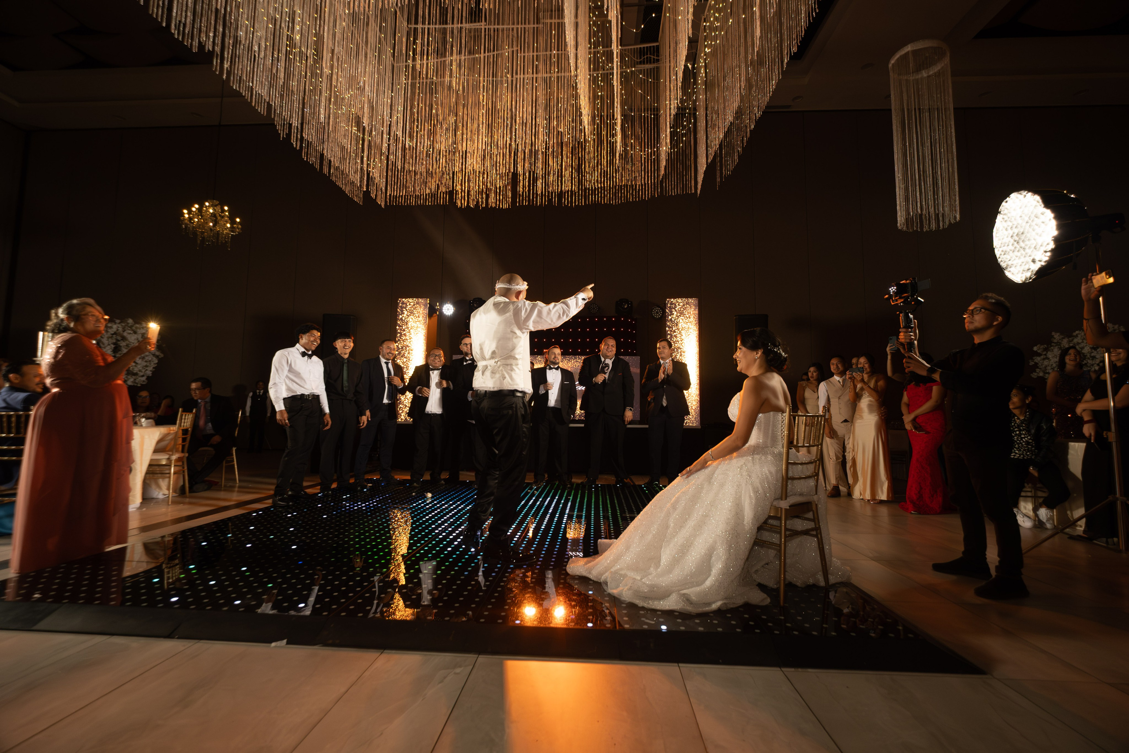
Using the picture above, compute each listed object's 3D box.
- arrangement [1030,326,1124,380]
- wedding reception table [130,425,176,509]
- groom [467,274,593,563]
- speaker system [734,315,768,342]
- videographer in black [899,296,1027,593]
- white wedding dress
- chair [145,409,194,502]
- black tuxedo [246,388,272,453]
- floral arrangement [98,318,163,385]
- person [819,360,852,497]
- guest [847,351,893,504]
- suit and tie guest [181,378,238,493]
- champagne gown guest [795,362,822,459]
[{"bbox_3d":[6.452,-0.282,6.300,0.950,0.720,0.950,-3,-6,44],"label":"arrangement"},{"bbox_3d":[-4.775,0.844,4.889,1.700,0.770,1.700,1,-4,0],"label":"wedding reception table"},{"bbox_3d":[-0.220,0.225,3.373,0.820,1.780,0.620,0,-4,15],"label":"groom"},{"bbox_3d":[2.778,-0.543,7.453,0.440,0.710,0.400,0,-4,9],"label":"speaker system"},{"bbox_3d":[2.280,0.336,2.902,0.650,1.660,0.540,-1,-4,16],"label":"videographer in black"},{"bbox_3d":[0.726,0.595,2.867,1.400,1.000,1.100,-3,-6,41],"label":"white wedding dress"},{"bbox_3d":[-4.094,0.786,5.098,0.450,0.925,0.410,1,-4,-9],"label":"chair"},{"bbox_3d":[-7.077,1.019,11.600,0.540,1.460,0.300,3,-5,-23],"label":"black tuxedo"},{"bbox_3d":[-5.270,-0.289,5.977,0.760,0.740,0.760,4,-6,-41],"label":"floral arrangement"},{"bbox_3d":[3.411,0.580,6.234,0.520,1.700,0.340,-2,-5,34],"label":"person"},{"bbox_3d":[3.415,0.558,5.623,0.520,1.640,0.460,-2,-5,37],"label":"guest"},{"bbox_3d":[-4.229,0.655,5.962,0.600,1.310,0.740,2,-4,-17],"label":"suit and tie guest"},{"bbox_3d":[3.106,0.614,6.291,0.460,1.620,0.340,-2,-5,33],"label":"champagne gown guest"}]

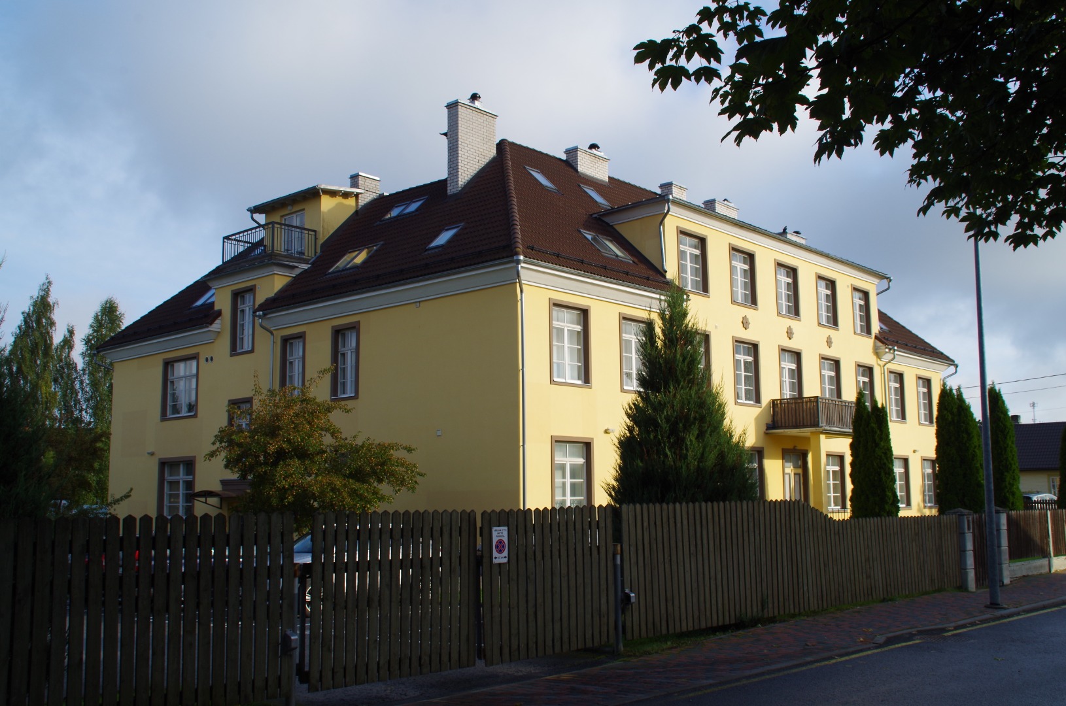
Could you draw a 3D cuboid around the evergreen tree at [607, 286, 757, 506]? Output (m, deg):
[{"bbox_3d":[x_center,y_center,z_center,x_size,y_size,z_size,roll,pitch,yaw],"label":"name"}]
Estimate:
[{"bbox_3d":[2.584,1.568,18.740,2.700,5.420,2.700,-1,-8,0],"label":"evergreen tree"}]

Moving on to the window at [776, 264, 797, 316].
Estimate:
[{"bbox_3d":[9.179,-2.234,38.620,0.180,1.860,1.436,-8,-10,40],"label":"window"}]

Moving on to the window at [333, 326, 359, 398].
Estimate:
[{"bbox_3d":[-5.701,0.305,32.698,1.080,2.100,0.180,-8,-11,41],"label":"window"}]

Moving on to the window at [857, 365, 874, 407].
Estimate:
[{"bbox_3d":[13.418,1.573,43.080,0.180,2.059,1.436,-8,-10,40],"label":"window"}]

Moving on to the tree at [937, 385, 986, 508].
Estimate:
[{"bbox_3d":[14.447,3.773,35.526,1.400,5.380,1.550,-8,-11,41],"label":"tree"}]

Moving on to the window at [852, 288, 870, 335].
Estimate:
[{"bbox_3d":[13.325,-1.653,43.300,0.220,1.830,1.520,-8,-11,41],"label":"window"}]

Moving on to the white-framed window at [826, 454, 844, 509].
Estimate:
[{"bbox_3d":[11.369,4.876,40.096,0.180,2.007,1.436,-8,-10,40],"label":"white-framed window"}]

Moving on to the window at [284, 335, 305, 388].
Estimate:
[{"bbox_3d":[-7.303,0.517,32.646,0.934,2.050,0.180,-8,-10,40],"label":"window"}]

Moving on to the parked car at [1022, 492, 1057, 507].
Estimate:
[{"bbox_3d":[21.165,6.696,44.900,1.780,1.470,4.300,0,-8,-10],"label":"parked car"}]

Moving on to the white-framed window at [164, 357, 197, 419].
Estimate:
[{"bbox_3d":[-12.824,1.275,38.864,2.100,2.100,0.180,-8,-11,41],"label":"white-framed window"}]

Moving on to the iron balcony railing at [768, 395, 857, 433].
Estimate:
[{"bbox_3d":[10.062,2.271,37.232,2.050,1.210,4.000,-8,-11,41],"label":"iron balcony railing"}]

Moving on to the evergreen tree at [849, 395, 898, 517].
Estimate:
[{"bbox_3d":[7.668,2.927,24.055,1.100,4.090,1.120,-8,-11,41],"label":"evergreen tree"}]

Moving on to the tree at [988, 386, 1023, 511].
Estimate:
[{"bbox_3d":[16.175,3.822,36.222,1.150,5.430,1.200,-8,-11,41],"label":"tree"}]

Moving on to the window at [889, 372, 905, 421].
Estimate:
[{"bbox_3d":[15.339,1.824,45.058,0.220,1.980,1.520,-8,-11,41],"label":"window"}]

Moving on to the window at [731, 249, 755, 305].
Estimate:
[{"bbox_3d":[7.347,-2.615,37.421,0.180,1.880,1.460,-8,-11,41],"label":"window"}]

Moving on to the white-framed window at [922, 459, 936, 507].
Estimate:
[{"bbox_3d":[17.637,5.784,47.450,0.180,2.024,1.436,-8,-10,40],"label":"white-framed window"}]

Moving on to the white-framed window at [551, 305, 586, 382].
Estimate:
[{"bbox_3d":[1.005,-0.210,29.718,0.180,2.100,1.460,-8,-11,41],"label":"white-framed window"}]

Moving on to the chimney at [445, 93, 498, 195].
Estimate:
[{"bbox_3d":[-1.982,-6.676,34.673,0.600,3.590,1.840,-8,-11,41],"label":"chimney"}]

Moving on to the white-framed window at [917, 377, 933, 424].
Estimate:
[{"bbox_3d":[17.381,2.120,47.338,0.220,1.980,1.520,-8,-11,41],"label":"white-framed window"}]

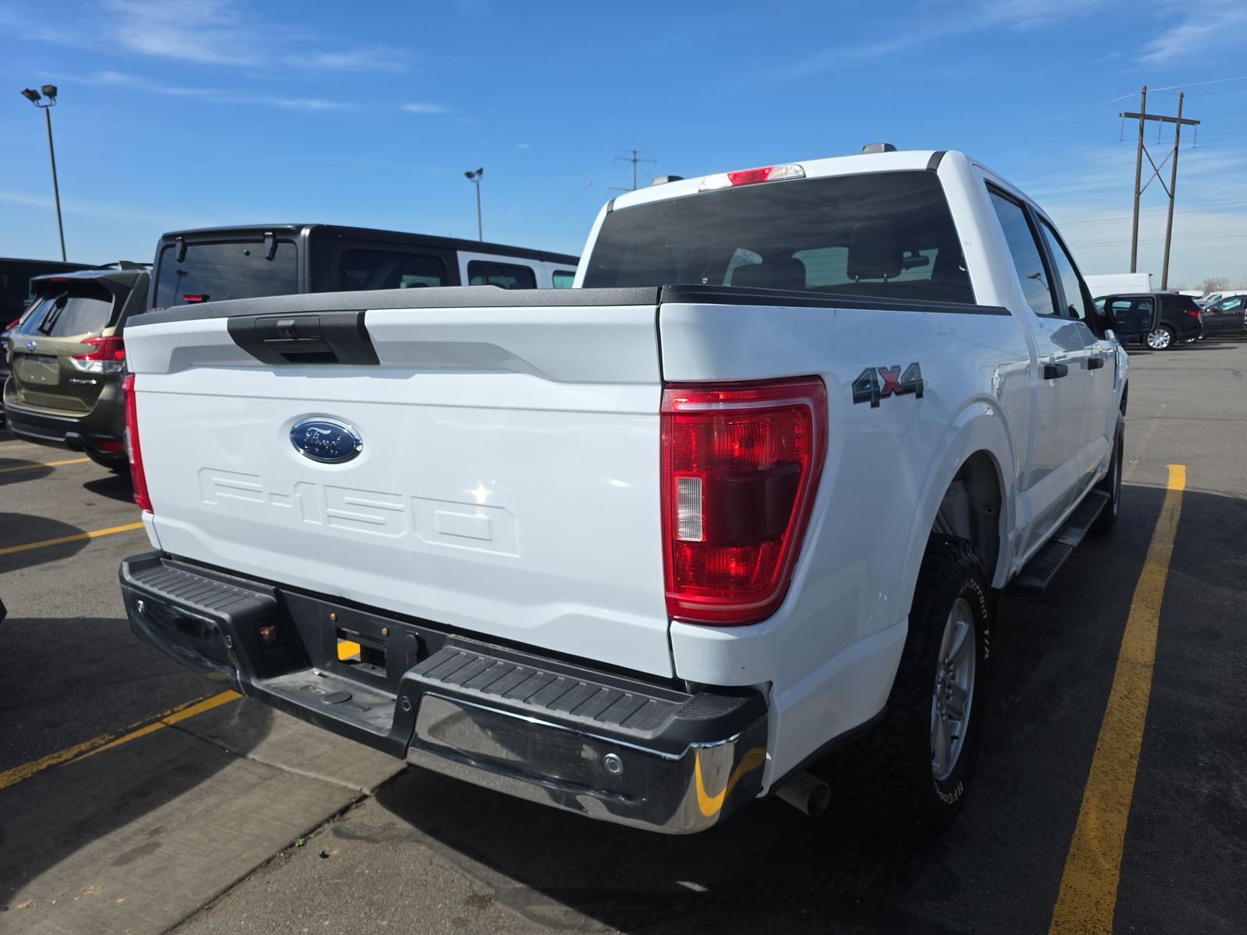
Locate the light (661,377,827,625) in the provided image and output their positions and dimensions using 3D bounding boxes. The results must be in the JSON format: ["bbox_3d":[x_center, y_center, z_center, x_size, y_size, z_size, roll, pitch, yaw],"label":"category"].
[{"bbox_3d":[0.188,0.046,1.260,0.190,0.390,0.200,5,10,35],"label":"light"}]

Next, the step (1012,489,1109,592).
[{"bbox_3d":[2.007,0.323,3.774,0.170,0.080,2.000,5,10,35],"label":"step"}]

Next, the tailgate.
[{"bbox_3d":[-0.583,-0.035,1.741,1.650,0.632,0.120,5,10,35],"label":"tailgate"}]

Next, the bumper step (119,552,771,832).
[{"bbox_3d":[-0.583,0.396,1.791,1.940,0.240,0.250,5,10,35],"label":"bumper step"}]

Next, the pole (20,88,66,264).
[{"bbox_3d":[-18.190,-7.502,26.726,1.100,9.100,0.800,-8,12,-33],"label":"pole"}]

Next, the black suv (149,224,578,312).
[{"bbox_3d":[-0.816,-0.630,6.188,1.880,1.860,4.750,5,12,34],"label":"black suv"}]

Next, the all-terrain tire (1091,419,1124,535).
[{"bbox_3d":[2.932,0.028,5.192,0.275,0.800,0.800,5,11,35],"label":"all-terrain tire"}]

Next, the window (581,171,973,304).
[{"bbox_3d":[0.453,-0.798,3.103,1.640,0.510,0.090,5,-2,35],"label":"window"}]

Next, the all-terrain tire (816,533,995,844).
[{"bbox_3d":[0.779,0.562,2.237,0.275,0.800,0.800,5,11,35],"label":"all-terrain tire"}]

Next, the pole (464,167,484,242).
[{"bbox_3d":[-7.237,-10.378,41.882,1.000,9.100,0.700,-3,10,-9],"label":"pole"}]

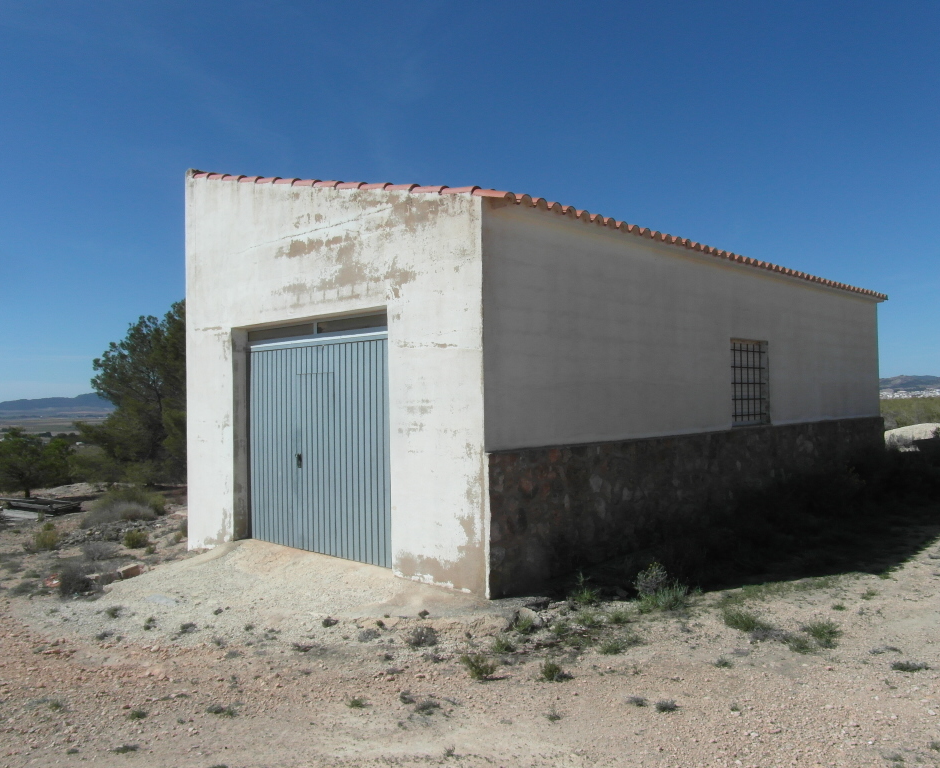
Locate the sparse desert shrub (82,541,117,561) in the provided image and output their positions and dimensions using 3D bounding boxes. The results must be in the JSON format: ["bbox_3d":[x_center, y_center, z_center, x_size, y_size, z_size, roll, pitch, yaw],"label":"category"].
[{"bbox_3d":[-4.619,2.058,8.850,0.424,0.213,0.377,-1,-1,0],"label":"sparse desert shrub"}]

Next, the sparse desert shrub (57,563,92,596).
[{"bbox_3d":[-3.793,1.856,6.808,0.340,0.291,0.306,0,-1,-29],"label":"sparse desert shrub"}]

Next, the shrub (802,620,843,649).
[{"bbox_3d":[2.206,1.554,4.446,0.250,0.148,0.222,-1,-1,0],"label":"shrub"}]

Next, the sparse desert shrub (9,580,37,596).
[{"bbox_3d":[-4.333,1.968,6.874,0.271,0.124,0.242,-1,-1,0],"label":"sparse desert shrub"}]

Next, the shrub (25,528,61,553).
[{"bbox_3d":[-5.932,2.150,9.851,0.493,0.290,0.443,0,-1,-31],"label":"shrub"}]

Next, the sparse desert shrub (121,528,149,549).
[{"bbox_3d":[-4.538,2.078,9.631,0.353,0.242,0.315,-1,-1,0],"label":"sparse desert shrub"}]

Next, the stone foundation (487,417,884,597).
[{"bbox_3d":[3.586,1.110,9.005,9.975,1.123,0.300,0,-1,-45],"label":"stone foundation"}]

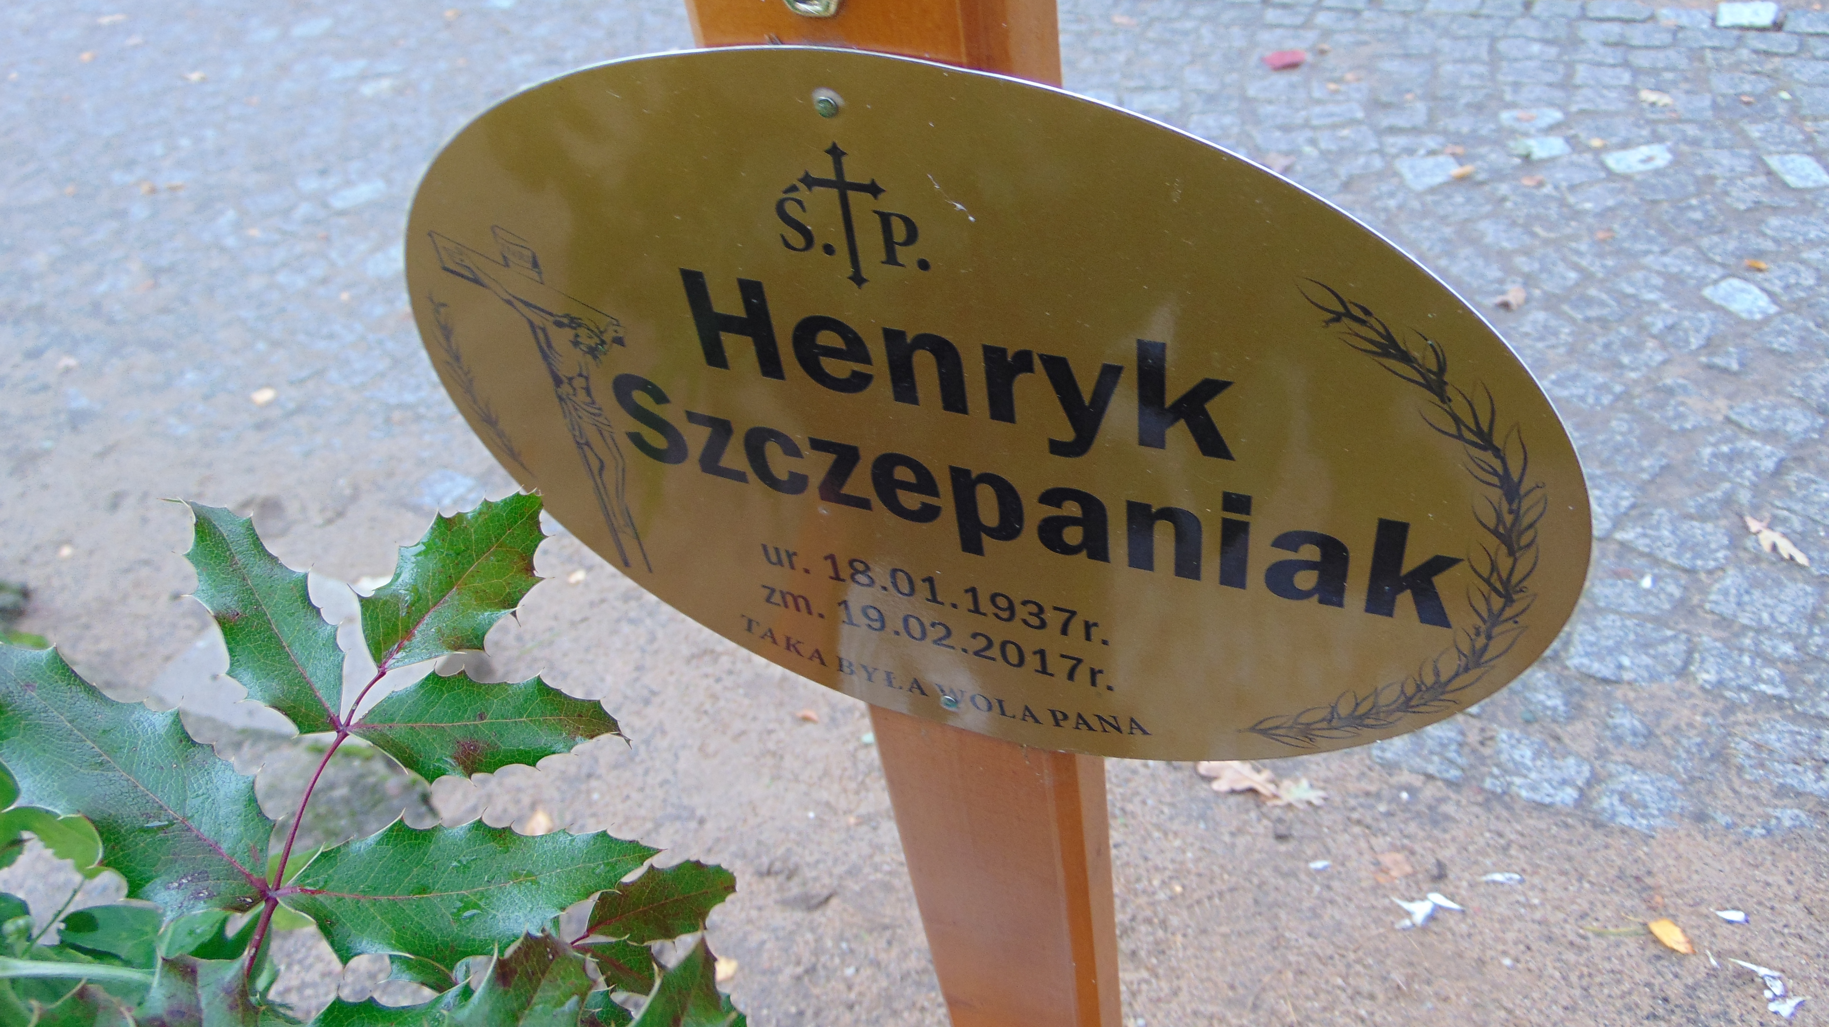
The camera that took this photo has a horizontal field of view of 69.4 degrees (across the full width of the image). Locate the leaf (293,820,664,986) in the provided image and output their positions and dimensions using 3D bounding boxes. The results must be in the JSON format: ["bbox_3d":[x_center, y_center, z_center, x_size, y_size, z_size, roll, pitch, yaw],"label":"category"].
[{"bbox_3d":[-0.104,0.087,0.308,0.089,0.015,0.044,-7,42,3],"label":"leaf"}]

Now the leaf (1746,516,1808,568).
[{"bbox_3d":[1.020,0.033,1.565,0.045,0.018,0.092,-19,43,-9],"label":"leaf"}]

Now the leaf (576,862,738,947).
[{"bbox_3d":[-0.075,0.113,0.381,0.050,0.010,0.028,-19,43,-10],"label":"leaf"}]

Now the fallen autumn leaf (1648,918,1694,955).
[{"bbox_3d":[0.713,0.397,1.241,0.026,0.008,0.044,-35,48,-25],"label":"fallen autumn leaf"}]

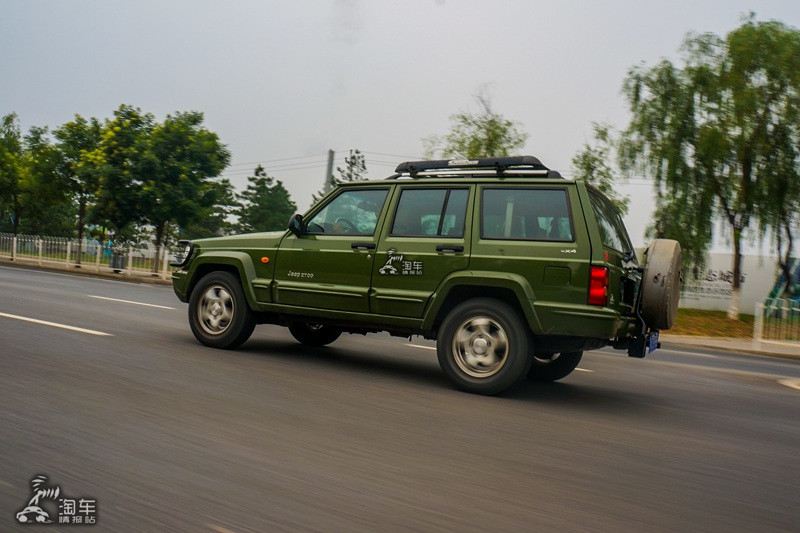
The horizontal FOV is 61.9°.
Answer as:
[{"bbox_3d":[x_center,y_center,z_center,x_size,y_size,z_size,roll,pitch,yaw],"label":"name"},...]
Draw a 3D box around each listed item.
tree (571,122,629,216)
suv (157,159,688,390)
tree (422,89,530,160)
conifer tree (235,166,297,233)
[{"bbox_3d":[7.483,-1.838,25.000,2.700,7.127,2.700,5,-2,29],"label":"tree"},{"bbox_3d":[0.098,0.044,6.067,4.406,1.780,1.820,5,-3,29],"label":"suv"},{"bbox_3d":[2.962,-2.843,26.500,4.600,8.310,4.600,5,-2,29],"label":"tree"},{"bbox_3d":[-7.014,-2.245,34.000,3.900,5.918,3.900,5,-2,29],"label":"conifer tree"}]

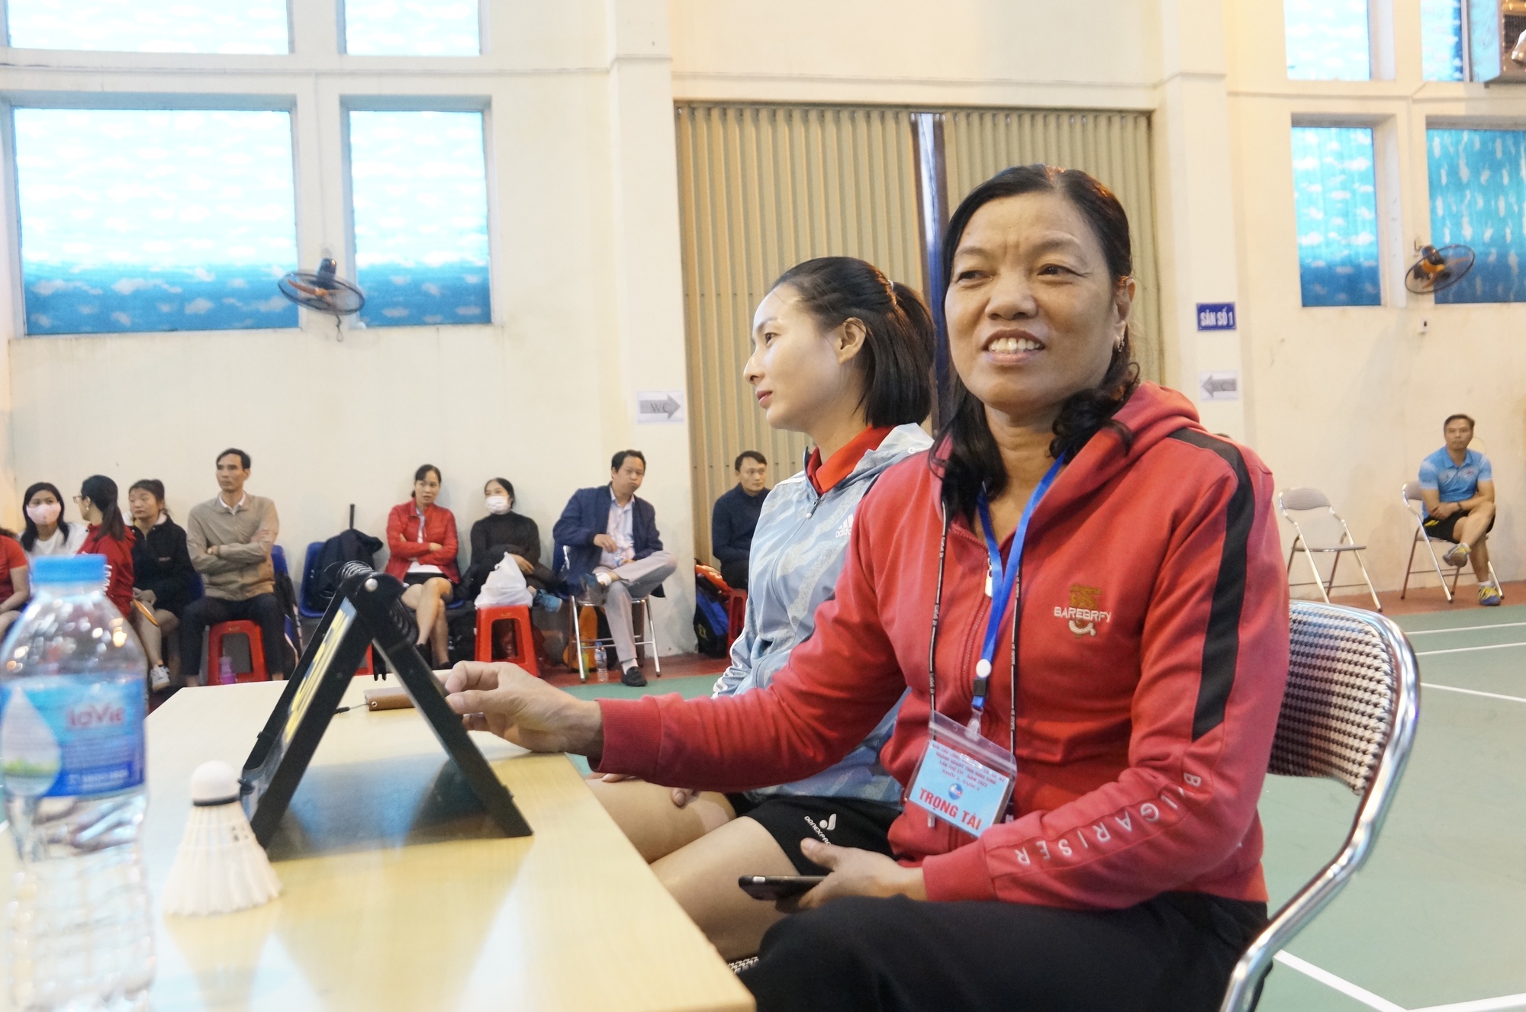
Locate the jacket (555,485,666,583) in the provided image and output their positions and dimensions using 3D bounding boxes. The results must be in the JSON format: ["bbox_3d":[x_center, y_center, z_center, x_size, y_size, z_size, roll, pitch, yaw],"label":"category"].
[{"bbox_3d":[-0.868,0.195,7.854,0.600,0.620,0.420,-3,0,-22],"label":"jacket"}]

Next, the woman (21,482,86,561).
[{"bbox_3d":[-3.920,0.500,7.738,0.480,1.280,0.680,-3,0,-19],"label":"woman"}]

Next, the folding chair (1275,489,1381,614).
[{"bbox_3d":[3.784,0.286,9.342,0.450,0.820,0.500,-3,0,-14],"label":"folding chair"}]

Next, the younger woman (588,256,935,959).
[{"bbox_3d":[-0.029,0.313,1.723,0.690,1.270,0.500,-3,0,-24],"label":"younger woman"}]

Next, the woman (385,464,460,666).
[{"bbox_3d":[-2.005,0.390,8.361,0.480,1.280,0.700,-3,0,-12],"label":"woman"}]

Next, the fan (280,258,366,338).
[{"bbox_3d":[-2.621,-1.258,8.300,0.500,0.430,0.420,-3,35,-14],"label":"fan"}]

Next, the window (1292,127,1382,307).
[{"bbox_3d":[4.418,-2.220,10.738,0.720,1.380,0.100,-3,0,-14],"label":"window"}]

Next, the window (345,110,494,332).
[{"bbox_3d":[-2.172,-1.811,8.818,0.870,1.420,0.120,-3,0,-14],"label":"window"}]

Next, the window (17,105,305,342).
[{"bbox_3d":[-3.771,-1.780,8.736,1.610,1.400,0.100,-3,0,-14],"label":"window"}]

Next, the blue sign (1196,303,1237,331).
[{"bbox_3d":[3.169,-1.319,9.748,0.295,0.195,0.015,-3,0,-14],"label":"blue sign"}]

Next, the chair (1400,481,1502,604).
[{"bbox_3d":[4.756,0.233,9.674,0.450,0.820,0.500,-3,0,-14],"label":"chair"}]

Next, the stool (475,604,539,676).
[{"bbox_3d":[-1.479,0.784,8.034,0.350,0.440,0.350,-3,0,-14],"label":"stool"}]

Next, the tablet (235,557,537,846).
[{"bbox_3d":[-0.315,0.135,1.099,0.195,0.190,0.375,-3,0,-19],"label":"tablet"}]

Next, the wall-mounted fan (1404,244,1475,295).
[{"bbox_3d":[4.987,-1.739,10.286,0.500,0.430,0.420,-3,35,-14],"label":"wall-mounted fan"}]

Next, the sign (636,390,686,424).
[{"bbox_3d":[-0.645,-0.624,8.833,0.297,0.210,0.010,-3,0,-14],"label":"sign"}]

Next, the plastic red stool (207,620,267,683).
[{"bbox_3d":[-2.987,0.868,7.964,0.345,0.440,0.345,-3,0,-14],"label":"plastic red stool"}]

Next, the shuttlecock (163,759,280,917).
[{"bbox_3d":[-0.302,0.178,0.777,0.066,0.082,0.066,-3,0,-14],"label":"shuttlecock"}]

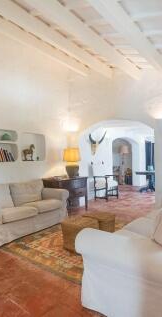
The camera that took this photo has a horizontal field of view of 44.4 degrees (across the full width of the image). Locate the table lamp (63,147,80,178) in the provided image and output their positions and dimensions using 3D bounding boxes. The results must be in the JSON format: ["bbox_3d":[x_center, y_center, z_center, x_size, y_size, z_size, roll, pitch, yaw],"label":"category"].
[{"bbox_3d":[-0.225,0.109,4.899,0.410,0.770,0.410,0,-1,0],"label":"table lamp"}]

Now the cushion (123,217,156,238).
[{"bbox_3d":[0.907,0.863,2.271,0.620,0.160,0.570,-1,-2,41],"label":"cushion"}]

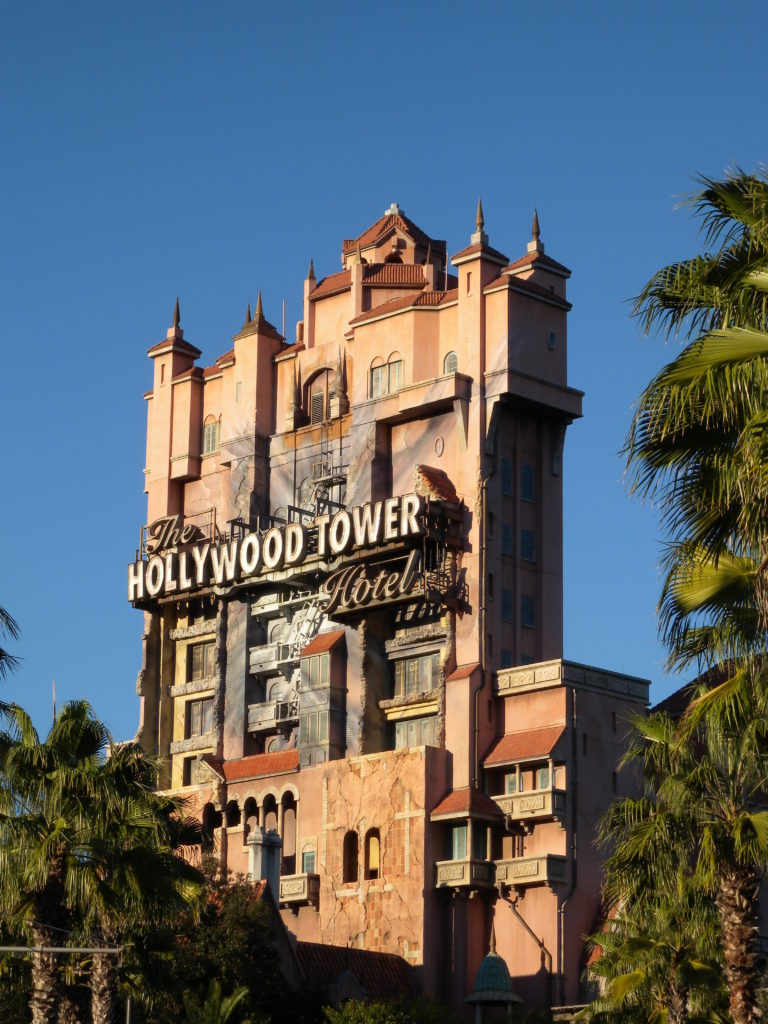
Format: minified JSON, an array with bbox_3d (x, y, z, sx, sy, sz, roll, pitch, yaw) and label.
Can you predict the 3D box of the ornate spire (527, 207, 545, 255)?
[{"bbox_3d":[7.874,-14.614,157.315,0.700,2.469,0.700,15,-21,-43],"label":"ornate spire"}]

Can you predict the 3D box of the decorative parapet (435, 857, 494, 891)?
[{"bbox_3d":[3.749,17.069,141.990,2.149,1.323,1.522,-14,-21,43],"label":"decorative parapet"}]

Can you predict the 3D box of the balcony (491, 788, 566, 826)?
[{"bbox_3d":[6.977,14.257,147.010,1.000,1.218,4.007,15,-21,-43],"label":"balcony"}]

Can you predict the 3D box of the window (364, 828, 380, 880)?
[{"bbox_3d":[-0.420,16.270,144.451,1.115,2.543,0.364,-14,-21,43],"label":"window"}]

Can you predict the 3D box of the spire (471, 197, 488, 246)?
[{"bbox_3d":[4.958,-15.019,156.553,0.700,2.546,0.700,15,-21,-43],"label":"spire"}]

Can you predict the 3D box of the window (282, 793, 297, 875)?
[{"bbox_3d":[-4.491,15.783,149.440,1.015,4.203,0.416,-14,-21,43],"label":"window"}]

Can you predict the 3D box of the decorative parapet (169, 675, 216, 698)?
[{"bbox_3d":[-10.081,9.596,166.313,0.848,0.626,3.974,15,-21,-43],"label":"decorative parapet"}]

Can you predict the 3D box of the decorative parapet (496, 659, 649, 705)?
[{"bbox_3d":[9.439,8.738,151.044,6.570,1.200,4.294,15,-21,-43],"label":"decorative parapet"}]

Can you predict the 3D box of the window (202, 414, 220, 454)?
[{"bbox_3d":[-9.186,-4.123,163.753,1.284,2.289,0.260,-14,-21,43],"label":"window"}]

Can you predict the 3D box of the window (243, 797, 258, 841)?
[{"bbox_3d":[-6.445,15.383,151.551,1.109,2.392,0.416,-14,-21,43],"label":"window"}]

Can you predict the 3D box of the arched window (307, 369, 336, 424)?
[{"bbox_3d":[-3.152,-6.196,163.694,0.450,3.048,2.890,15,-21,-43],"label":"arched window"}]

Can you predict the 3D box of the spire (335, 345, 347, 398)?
[{"bbox_3d":[-2.232,-7.256,156.594,0.564,2.874,0.562,1,-15,0],"label":"spire"}]

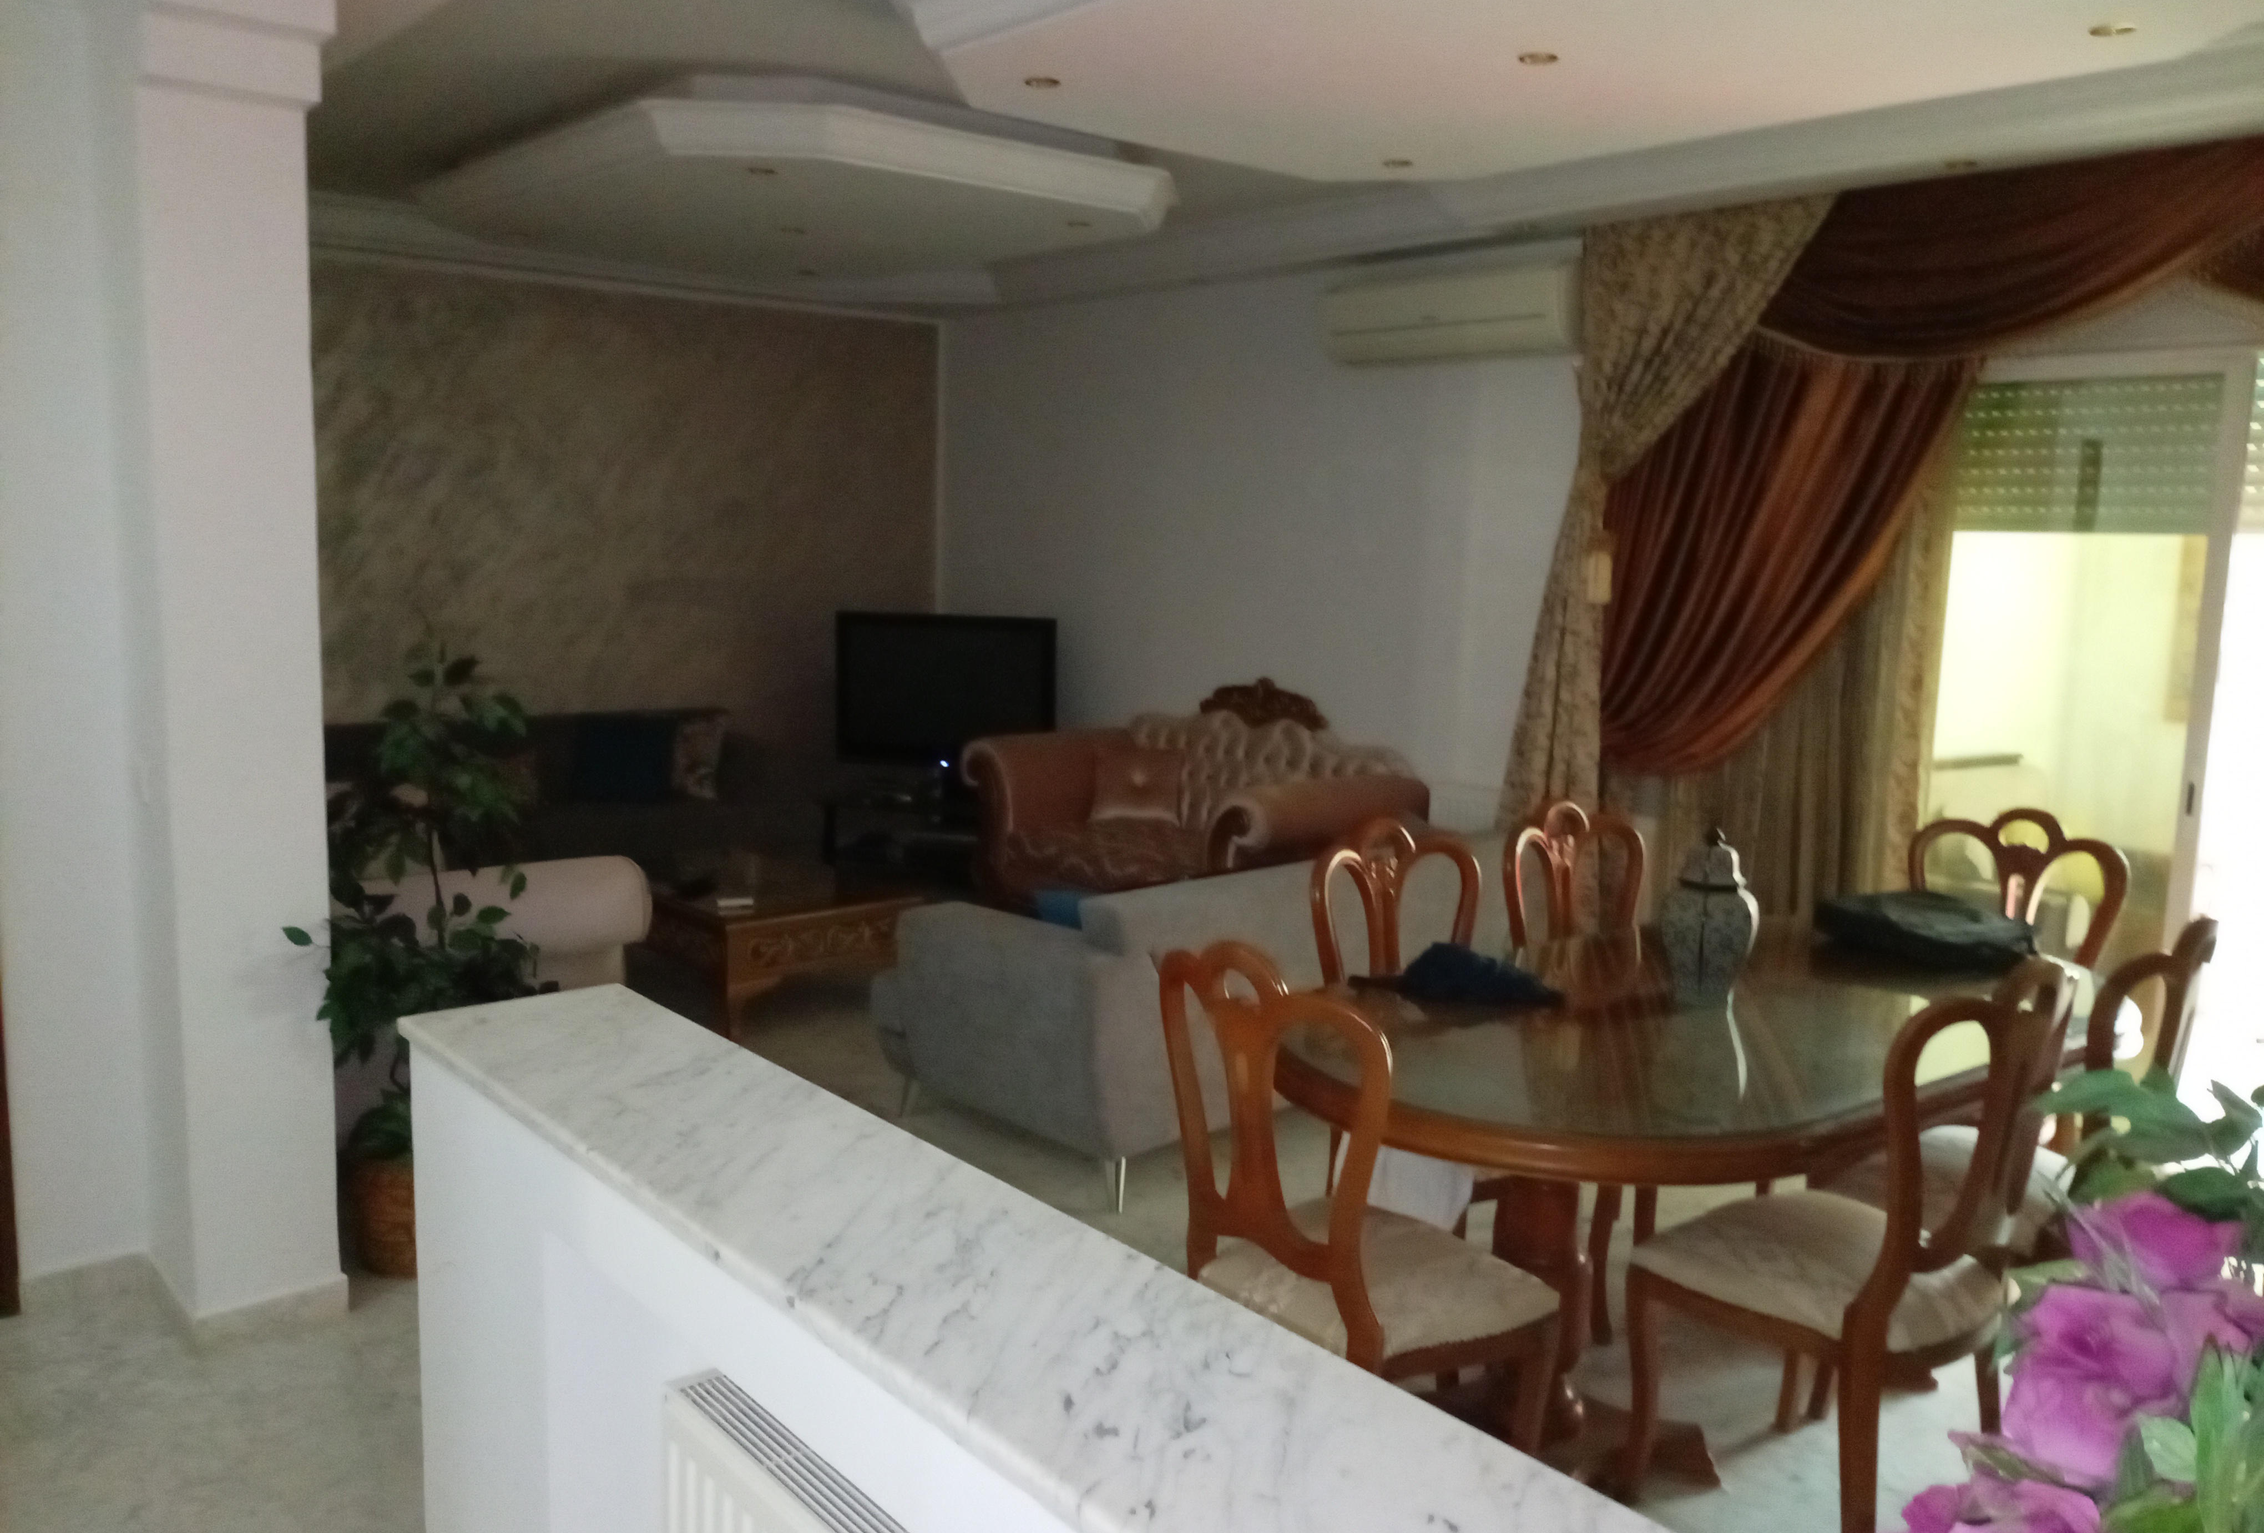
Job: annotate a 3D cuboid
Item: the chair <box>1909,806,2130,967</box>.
[{"bbox_3d":[1.910,0.639,3.753,0.555,1.055,0.505,-6,11,-42],"label":"chair"}]

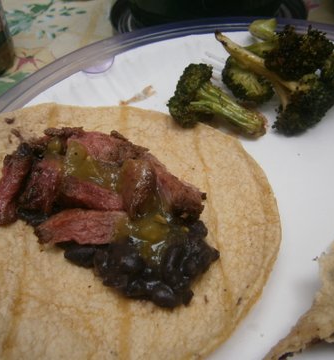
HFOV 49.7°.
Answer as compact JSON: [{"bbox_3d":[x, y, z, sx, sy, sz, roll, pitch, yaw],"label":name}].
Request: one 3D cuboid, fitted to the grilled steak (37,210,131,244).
[{"bbox_3d":[-0.030,0.017,0.128,0.030,0.009,0.011,-3,44,-11],"label":"grilled steak"}]

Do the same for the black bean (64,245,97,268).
[{"bbox_3d":[-0.031,0.027,0.130,0.012,0.008,0.008,7,43,-1],"label":"black bean"}]

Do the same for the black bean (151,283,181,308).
[{"bbox_3d":[0.000,0.039,0.122,0.011,0.007,0.007,27,46,19],"label":"black bean"}]

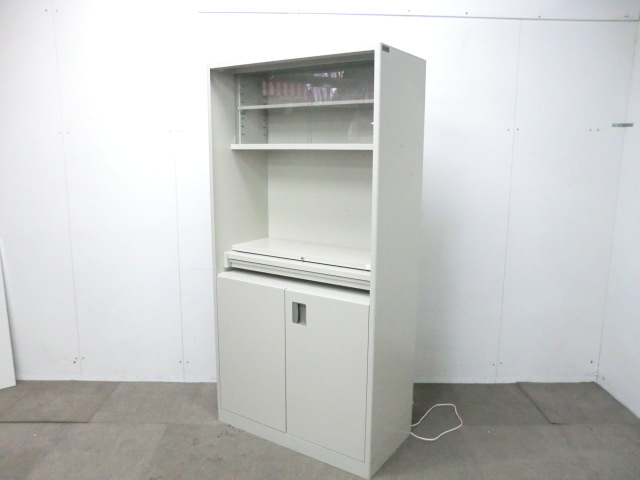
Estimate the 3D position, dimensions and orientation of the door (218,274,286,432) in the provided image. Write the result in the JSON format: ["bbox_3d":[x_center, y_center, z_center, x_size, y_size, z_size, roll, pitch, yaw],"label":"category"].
[{"bbox_3d":[-0.334,0.551,2.453,0.430,0.709,0.024,7,12,33],"label":"door"}]

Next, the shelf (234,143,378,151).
[{"bbox_3d":[-0.006,-0.442,2.374,0.856,0.026,0.290,7,12,33],"label":"shelf"}]

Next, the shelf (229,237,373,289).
[{"bbox_3d":[-0.028,0.104,2.438,0.856,0.105,0.358,7,12,33],"label":"shelf"}]

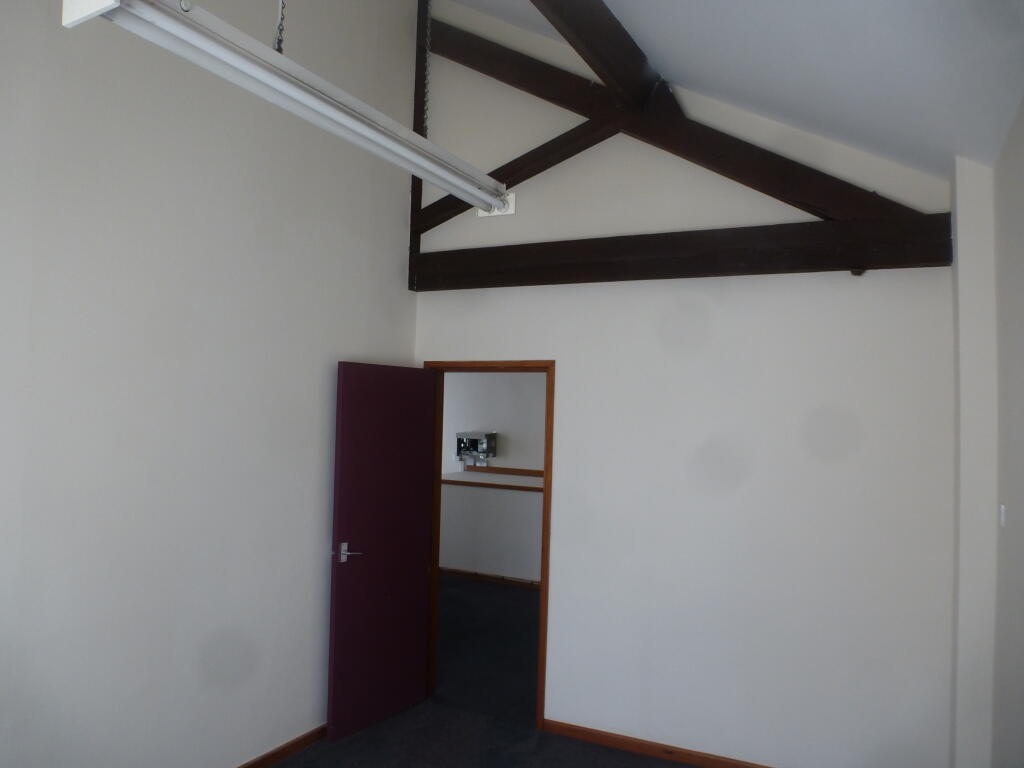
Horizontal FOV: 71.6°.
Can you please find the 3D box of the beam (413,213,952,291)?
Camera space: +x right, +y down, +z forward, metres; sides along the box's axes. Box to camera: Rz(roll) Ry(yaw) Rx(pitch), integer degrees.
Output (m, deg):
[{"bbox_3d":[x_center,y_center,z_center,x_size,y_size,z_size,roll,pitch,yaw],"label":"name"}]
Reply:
[{"bbox_3d":[0.695,-0.668,3.805,2.843,0.226,0.110,0,-3,24],"label":"beam"}]

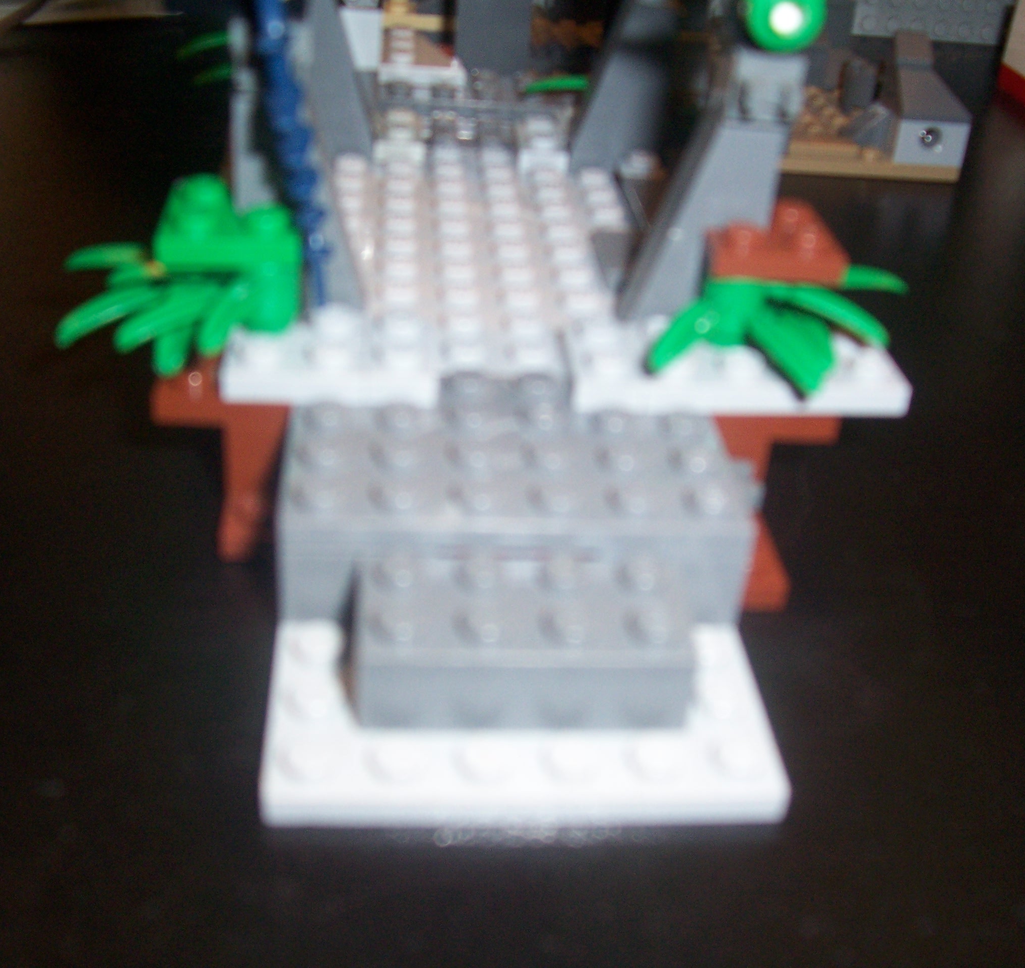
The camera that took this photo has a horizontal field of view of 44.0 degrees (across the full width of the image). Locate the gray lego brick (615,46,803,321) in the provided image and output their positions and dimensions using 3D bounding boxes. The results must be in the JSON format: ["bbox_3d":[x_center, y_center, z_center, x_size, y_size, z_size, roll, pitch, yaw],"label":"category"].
[{"bbox_3d":[0.023,-0.035,0.155,0.016,0.038,0.008,1,34,-5],"label":"gray lego brick"}]

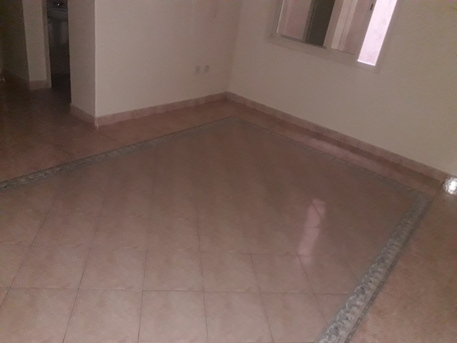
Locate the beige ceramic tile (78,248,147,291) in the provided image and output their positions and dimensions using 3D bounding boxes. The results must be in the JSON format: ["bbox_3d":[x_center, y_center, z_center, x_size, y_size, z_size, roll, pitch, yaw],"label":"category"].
[{"bbox_3d":[-0.626,0.537,1.978,0.317,0.010,0.317,5,27,-11],"label":"beige ceramic tile"}]

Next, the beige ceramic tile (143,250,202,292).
[{"bbox_3d":[-0.313,0.562,2.039,0.317,0.010,0.317,5,27,-11],"label":"beige ceramic tile"}]

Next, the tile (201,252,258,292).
[{"bbox_3d":[0.000,0.588,2.099,0.317,0.010,0.317,5,27,-11],"label":"tile"}]

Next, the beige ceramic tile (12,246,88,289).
[{"bbox_3d":[-0.940,0.512,1.918,0.317,0.010,0.317,5,27,-11],"label":"beige ceramic tile"}]

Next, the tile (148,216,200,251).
[{"bbox_3d":[-0.355,0.411,2.318,0.317,0.010,0.317,5,27,-11],"label":"tile"}]

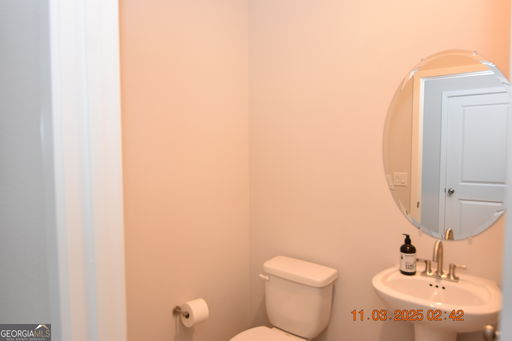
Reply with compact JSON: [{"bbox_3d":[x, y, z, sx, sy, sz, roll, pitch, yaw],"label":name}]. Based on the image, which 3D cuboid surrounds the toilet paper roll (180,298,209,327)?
[{"bbox_3d":[-0.359,0.833,2.004,0.127,0.127,0.107,3,3,42],"label":"toilet paper roll"}]

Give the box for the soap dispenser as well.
[{"bbox_3d":[0.745,0.408,1.662,0.072,0.190,0.070,3,4,39],"label":"soap dispenser"}]

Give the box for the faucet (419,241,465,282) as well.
[{"bbox_3d":[0.839,0.414,1.571,0.210,0.188,0.165,3,4,39],"label":"faucet"}]

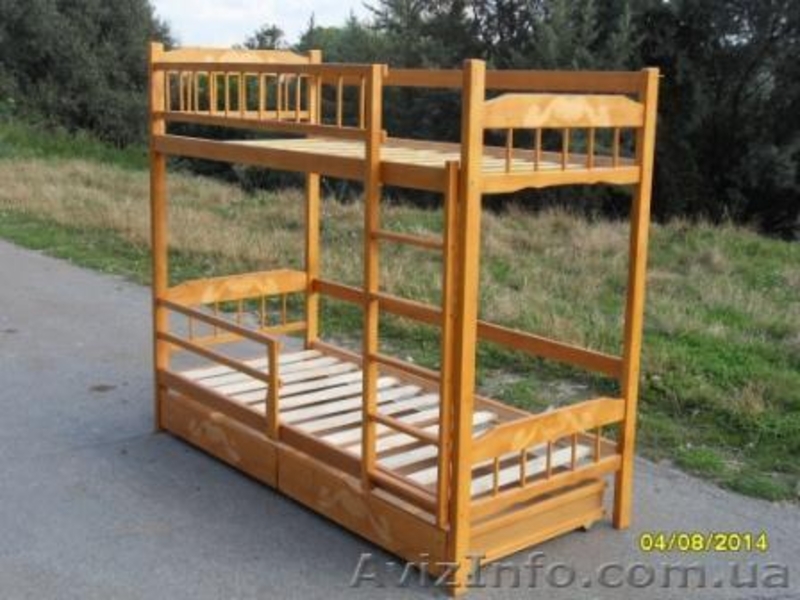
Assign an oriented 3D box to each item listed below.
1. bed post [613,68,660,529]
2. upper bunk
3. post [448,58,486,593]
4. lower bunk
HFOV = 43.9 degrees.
[{"bbox_3d":[0.860,0.031,3.620,0.060,1.720,0.045,-10,17,-40],"label":"bed post"},{"bbox_3d":[-0.100,-0.742,3.900,0.910,0.420,2.000,-10,18,-40],"label":"upper bunk"},{"bbox_3d":[0.201,0.132,3.046,0.055,1.680,0.040,-10,17,-40],"label":"post"},{"bbox_3d":[-0.126,0.399,4.080,0.894,0.650,1.956,-10,17,-40],"label":"lower bunk"}]

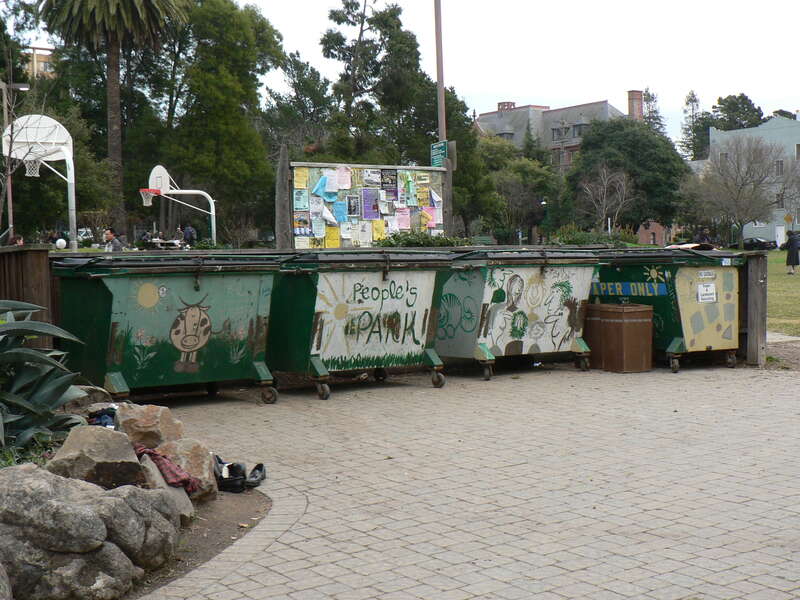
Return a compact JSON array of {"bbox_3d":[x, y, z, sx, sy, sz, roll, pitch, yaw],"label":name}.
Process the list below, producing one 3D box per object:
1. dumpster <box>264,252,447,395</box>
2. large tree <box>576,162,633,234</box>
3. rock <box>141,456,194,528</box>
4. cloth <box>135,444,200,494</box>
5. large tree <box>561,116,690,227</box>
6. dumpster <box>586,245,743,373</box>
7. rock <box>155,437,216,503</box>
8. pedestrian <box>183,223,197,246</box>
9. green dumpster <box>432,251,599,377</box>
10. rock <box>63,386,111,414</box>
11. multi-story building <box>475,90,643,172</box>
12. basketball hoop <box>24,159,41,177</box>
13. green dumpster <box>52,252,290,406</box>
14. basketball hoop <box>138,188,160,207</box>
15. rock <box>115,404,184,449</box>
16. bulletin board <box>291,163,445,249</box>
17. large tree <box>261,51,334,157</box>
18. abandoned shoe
[{"bbox_3d":[-0.518,0.208,12.700,1.680,1.480,1.280,-4,4,-36],"label":"dumpster"},{"bbox_3d":[11.333,-5.432,65.000,3.200,4.400,3.200,-1,3,0],"label":"large tree"},{"bbox_3d":[-1.450,1.182,7.350,0.370,0.390,0.420,-1,3,0],"label":"rock"},{"bbox_3d":[-1.541,1.112,7.780,0.420,0.300,0.330,-2,3,-17],"label":"cloth"},{"bbox_3d":[16.912,-8.624,88.000,9.300,10.000,9.300,-1,3,0],"label":"large tree"},{"bbox_3d":[3.368,0.092,15.182,1.280,1.480,1.680,-4,4,-36],"label":"dumpster"},{"bbox_3d":[-1.441,1.140,7.880,0.380,0.360,0.380,-1,3,0],"label":"rock"},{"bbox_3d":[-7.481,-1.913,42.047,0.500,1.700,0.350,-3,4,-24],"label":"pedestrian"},{"bbox_3d":[1.331,0.112,14.234,1.736,1.480,1.280,-3,4,-35],"label":"green dumpster"},{"bbox_3d":[-2.633,0.861,9.900,0.420,0.300,0.380,-3,4,-25],"label":"rock"},{"bbox_3d":[18.855,-16.205,142.000,12.000,17.000,27.000,-3,4,-28],"label":"multi-story building"},{"bbox_3d":[-7.296,-2.651,23.400,0.450,0.450,0.500,-3,4,-27],"label":"basketball hoop"},{"bbox_3d":[-2.279,0.315,11.858,1.791,1.480,1.280,-3,4,-36],"label":"green dumpster"},{"bbox_3d":[-7.439,-3.044,35.000,0.600,0.460,0.480,-3,4,-25],"label":"basketball hoop"},{"bbox_3d":[-1.998,1.017,9.400,0.540,0.350,0.460,-1,3,0],"label":"rock"},{"bbox_3d":[-0.390,-1.209,16.300,2.600,1.300,0.120,-3,4,-36],"label":"bulletin board"},{"bbox_3d":[-6.523,-9.641,75.000,5.500,13.000,5.500,-1,3,0],"label":"large tree"},{"bbox_3d":[-0.993,1.206,8.100,0.100,0.120,0.250,0,3,16],"label":"abandoned shoe"}]

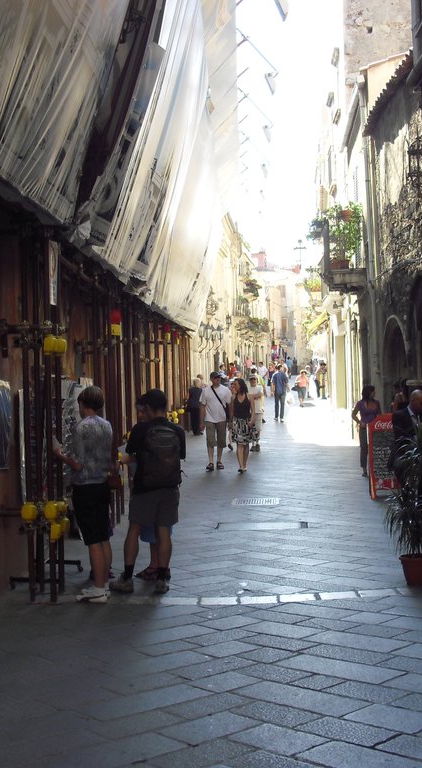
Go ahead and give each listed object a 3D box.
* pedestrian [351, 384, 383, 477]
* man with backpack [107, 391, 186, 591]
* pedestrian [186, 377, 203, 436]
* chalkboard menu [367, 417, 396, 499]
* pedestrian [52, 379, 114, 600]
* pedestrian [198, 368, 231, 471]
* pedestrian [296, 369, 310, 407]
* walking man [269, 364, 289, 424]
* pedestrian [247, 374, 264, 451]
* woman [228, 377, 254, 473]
[{"bbox_3d":[2.645,0.791,19.000,0.500,1.540,0.300,-2,1,-9],"label":"pedestrian"},{"bbox_3d":[-0.534,0.899,9.450,0.520,1.705,0.520,-1,1,-22],"label":"man with backpack"},{"bbox_3d":[-0.424,0.607,29.800,0.470,1.533,0.370,-1,1,-21],"label":"pedestrian"},{"bbox_3d":[2.351,0.971,14.850,0.520,1.120,0.550,-2,1,0],"label":"chalkboard menu"},{"bbox_3d":[-1.025,0.873,9.000,0.450,1.706,0.440,0,1,44],"label":"pedestrian"},{"bbox_3d":[0.079,0.651,19.750,0.560,1.740,0.400,-1,1,0],"label":"pedestrian"},{"bbox_3d":[3.994,0.217,48.800,0.520,1.640,0.360,-2,1,7],"label":"pedestrian"},{"bbox_3d":[2.157,0.293,35.400,0.520,1.800,0.340,-2,1,2],"label":"walking man"},{"bbox_3d":[0.962,0.627,24.300,0.500,1.670,0.320,-2,1,3],"label":"pedestrian"},{"bbox_3d":[0.514,0.720,19.600,0.460,1.649,0.380,-1,1,7],"label":"woman"}]

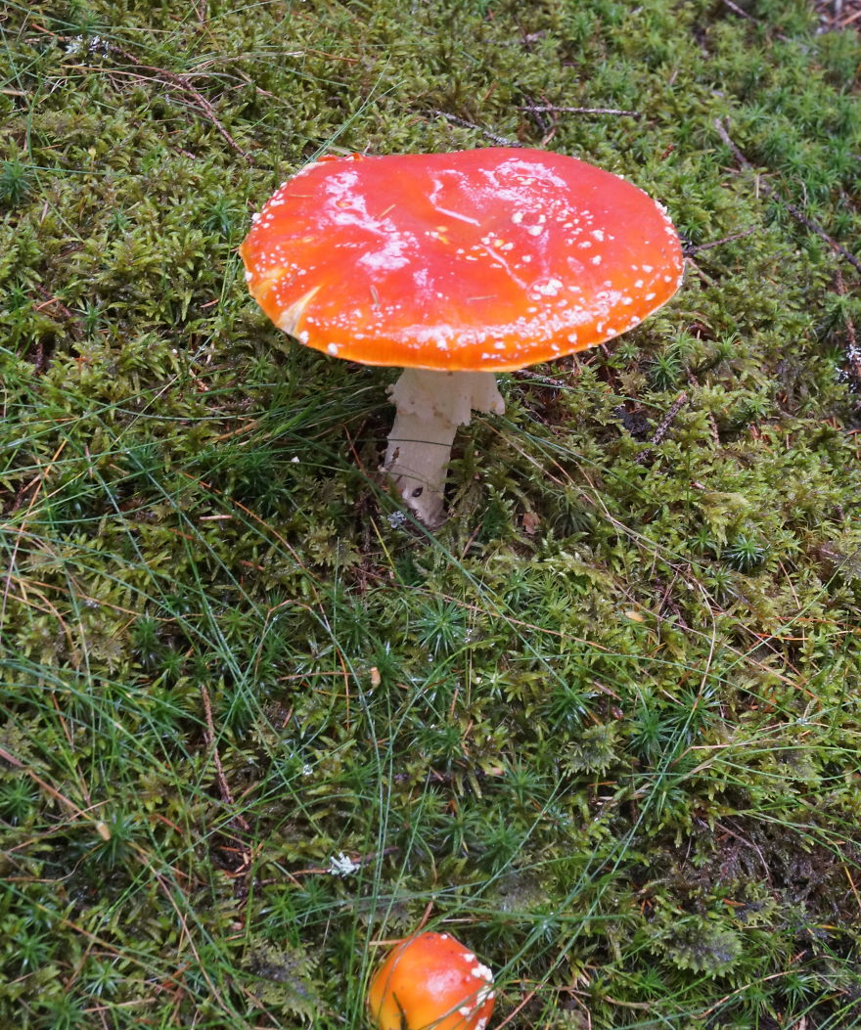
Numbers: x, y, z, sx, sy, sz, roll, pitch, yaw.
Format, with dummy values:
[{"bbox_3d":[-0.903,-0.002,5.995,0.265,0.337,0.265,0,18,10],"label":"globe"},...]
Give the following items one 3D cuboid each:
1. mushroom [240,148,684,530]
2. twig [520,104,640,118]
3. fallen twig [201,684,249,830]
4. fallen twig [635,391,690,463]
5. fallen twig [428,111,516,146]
[{"bbox_3d":[0.012,-0.054,0.714,0.163,0.138,0.141,0,35,0],"label":"mushroom"},{"bbox_3d":[0.078,-0.212,0.979,0.064,0.006,0.005,4,42,5],"label":"twig"},{"bbox_3d":[-0.072,0.083,0.651,0.005,0.006,0.069,-12,43,-13],"label":"fallen twig"},{"bbox_3d":[0.098,-0.037,0.785,0.005,0.006,0.052,20,46,21],"label":"fallen twig"},{"bbox_3d":[0.021,-0.200,0.966,0.056,0.006,0.005,27,48,27],"label":"fallen twig"}]

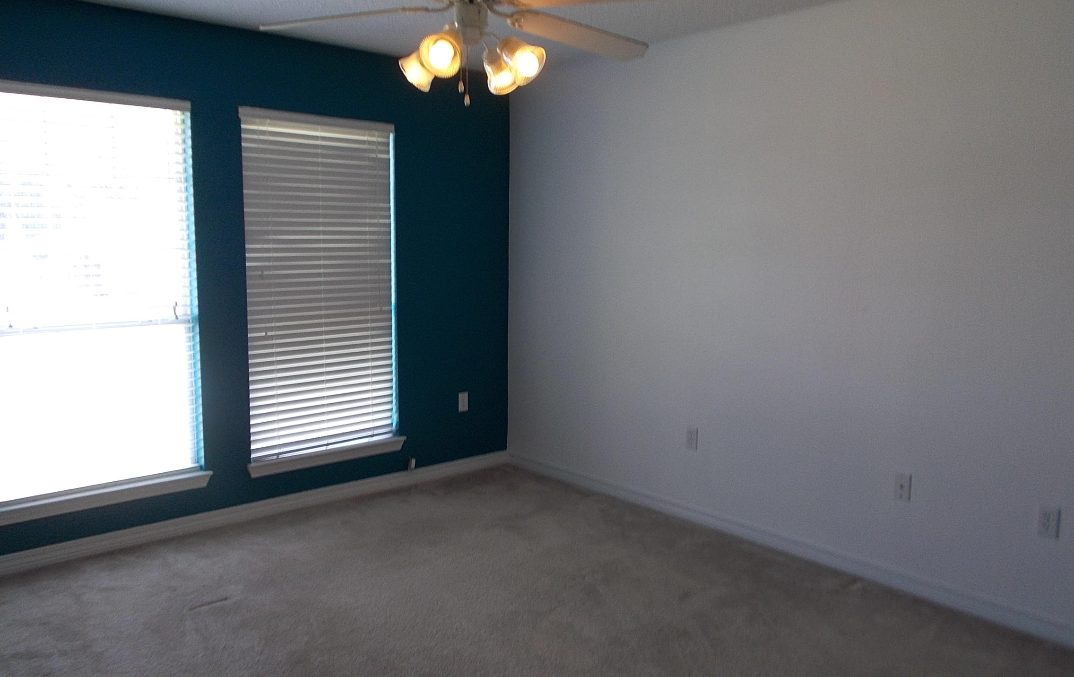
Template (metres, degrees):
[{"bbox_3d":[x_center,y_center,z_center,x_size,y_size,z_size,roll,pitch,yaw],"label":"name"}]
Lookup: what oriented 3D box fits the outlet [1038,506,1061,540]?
[{"bbox_3d":[1.829,0.657,2.884,0.010,0.116,0.071,-5,9,-41],"label":"outlet"}]

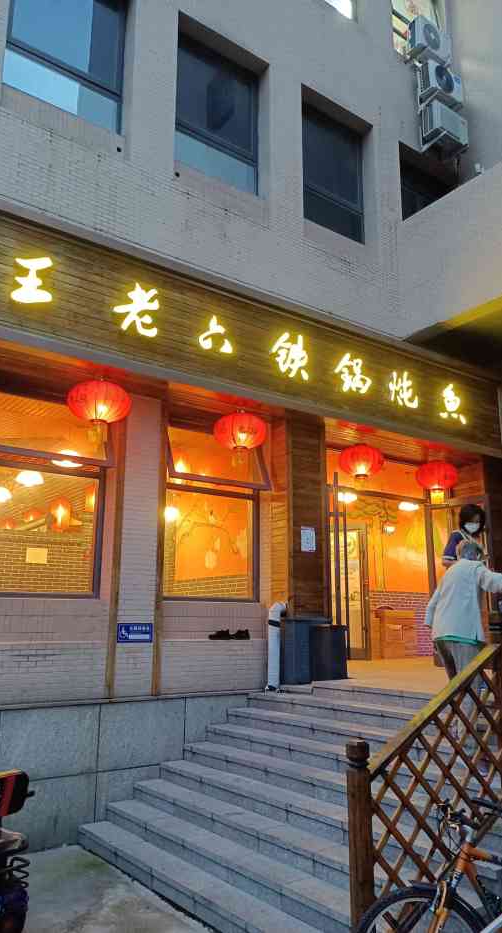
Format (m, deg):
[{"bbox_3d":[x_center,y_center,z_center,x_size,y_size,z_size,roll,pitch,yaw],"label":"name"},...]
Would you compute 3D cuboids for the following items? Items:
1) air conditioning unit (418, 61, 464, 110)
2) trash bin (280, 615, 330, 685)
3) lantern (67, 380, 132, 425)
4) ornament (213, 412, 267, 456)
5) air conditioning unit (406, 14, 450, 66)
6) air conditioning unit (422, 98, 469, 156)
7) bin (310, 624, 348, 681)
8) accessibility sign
[{"bbox_3d":[3.338,-6.622,11.831,0.820,0.550,0.290,10,-17,-35],"label":"air conditioning unit"},{"bbox_3d":[0.692,2.311,8.517,0.500,0.810,0.420,10,-17,-35],"label":"trash bin"},{"bbox_3d":[-1.506,-0.636,6.701,0.610,0.430,0.610,0,-14,0],"label":"lantern"},{"bbox_3d":[-0.114,-0.364,7.675,0.600,0.420,0.600,0,-14,0],"label":"ornament"},{"bbox_3d":[3.111,-7.332,11.809,0.860,0.570,0.300,10,-17,-35],"label":"air conditioning unit"},{"bbox_3d":[3.364,-5.810,11.622,0.800,0.540,0.300,10,-17,-35],"label":"air conditioning unit"},{"bbox_3d":[0.876,2.196,7.958,0.460,0.620,0.410,10,-17,-35],"label":"bin"},{"bbox_3d":[-1.166,1.690,6.844,0.390,0.178,0.020,10,-17,-35],"label":"accessibility sign"}]

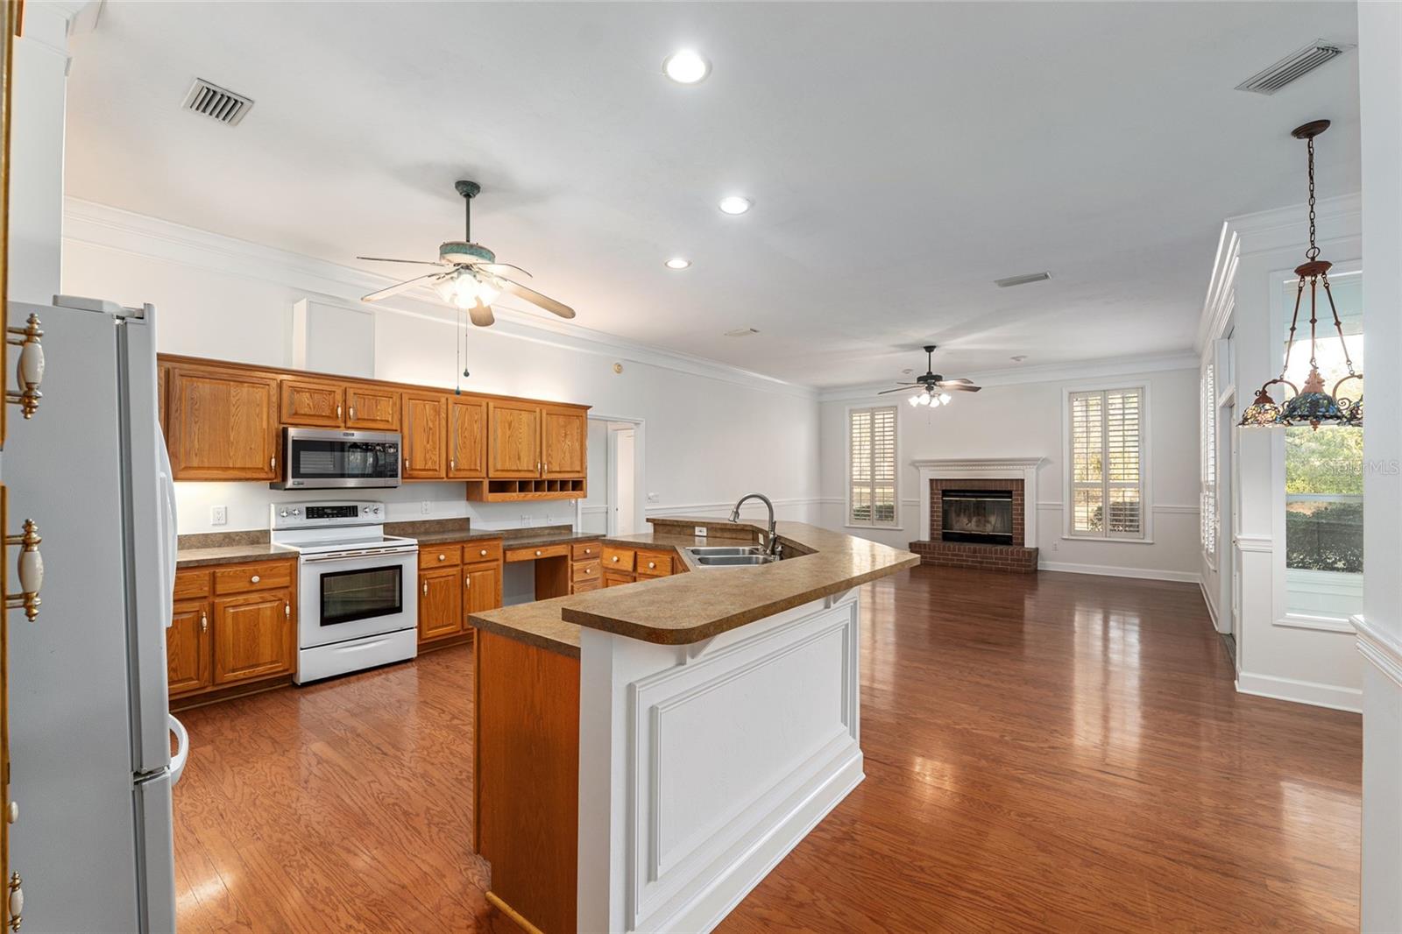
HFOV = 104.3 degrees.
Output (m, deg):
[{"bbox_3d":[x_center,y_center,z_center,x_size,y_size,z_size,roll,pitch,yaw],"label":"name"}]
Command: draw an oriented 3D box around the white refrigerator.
[{"bbox_3d":[-1.742,0.558,1.176,0.897,1.769,0.797,-1,-1,40],"label":"white refrigerator"}]

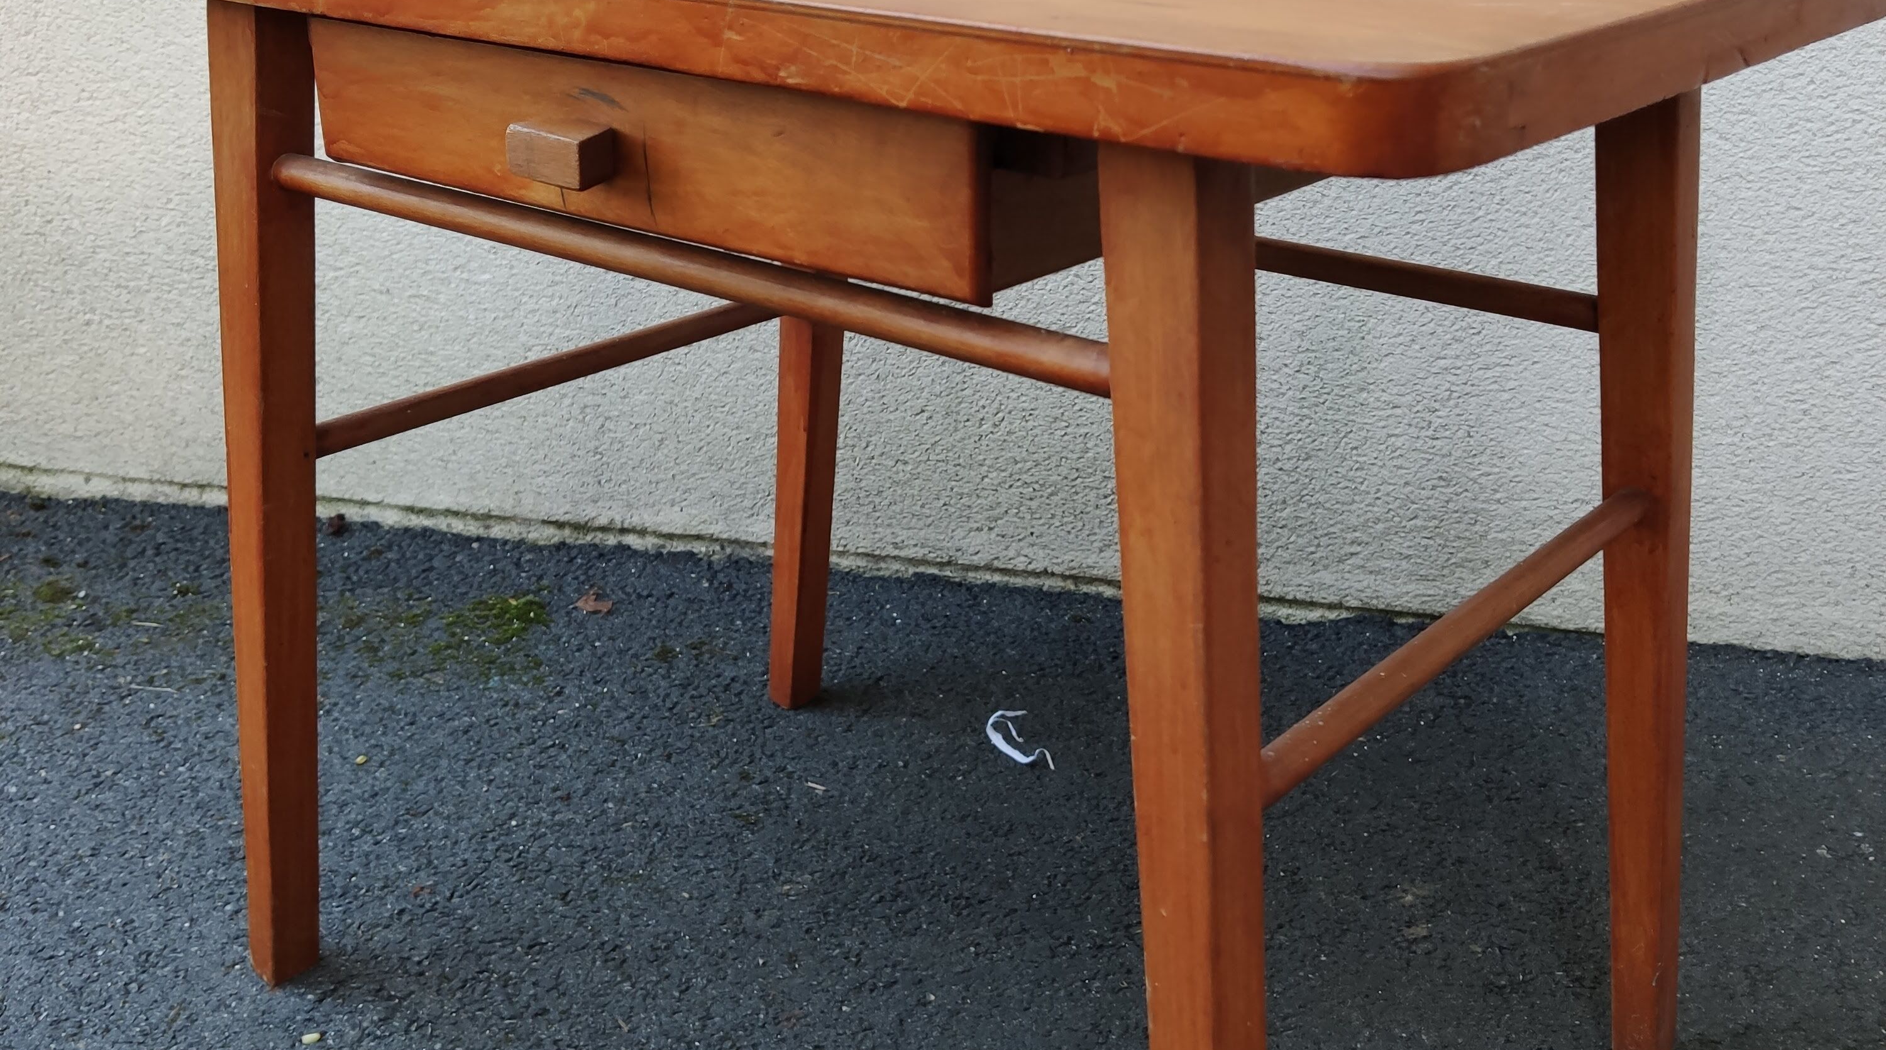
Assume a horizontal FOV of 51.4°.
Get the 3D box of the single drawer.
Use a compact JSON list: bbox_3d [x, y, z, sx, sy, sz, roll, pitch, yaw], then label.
[{"bbox_3d":[-0.045,-0.245,1.095,0.479,0.087,0.411,18,29,36],"label":"single drawer"}]

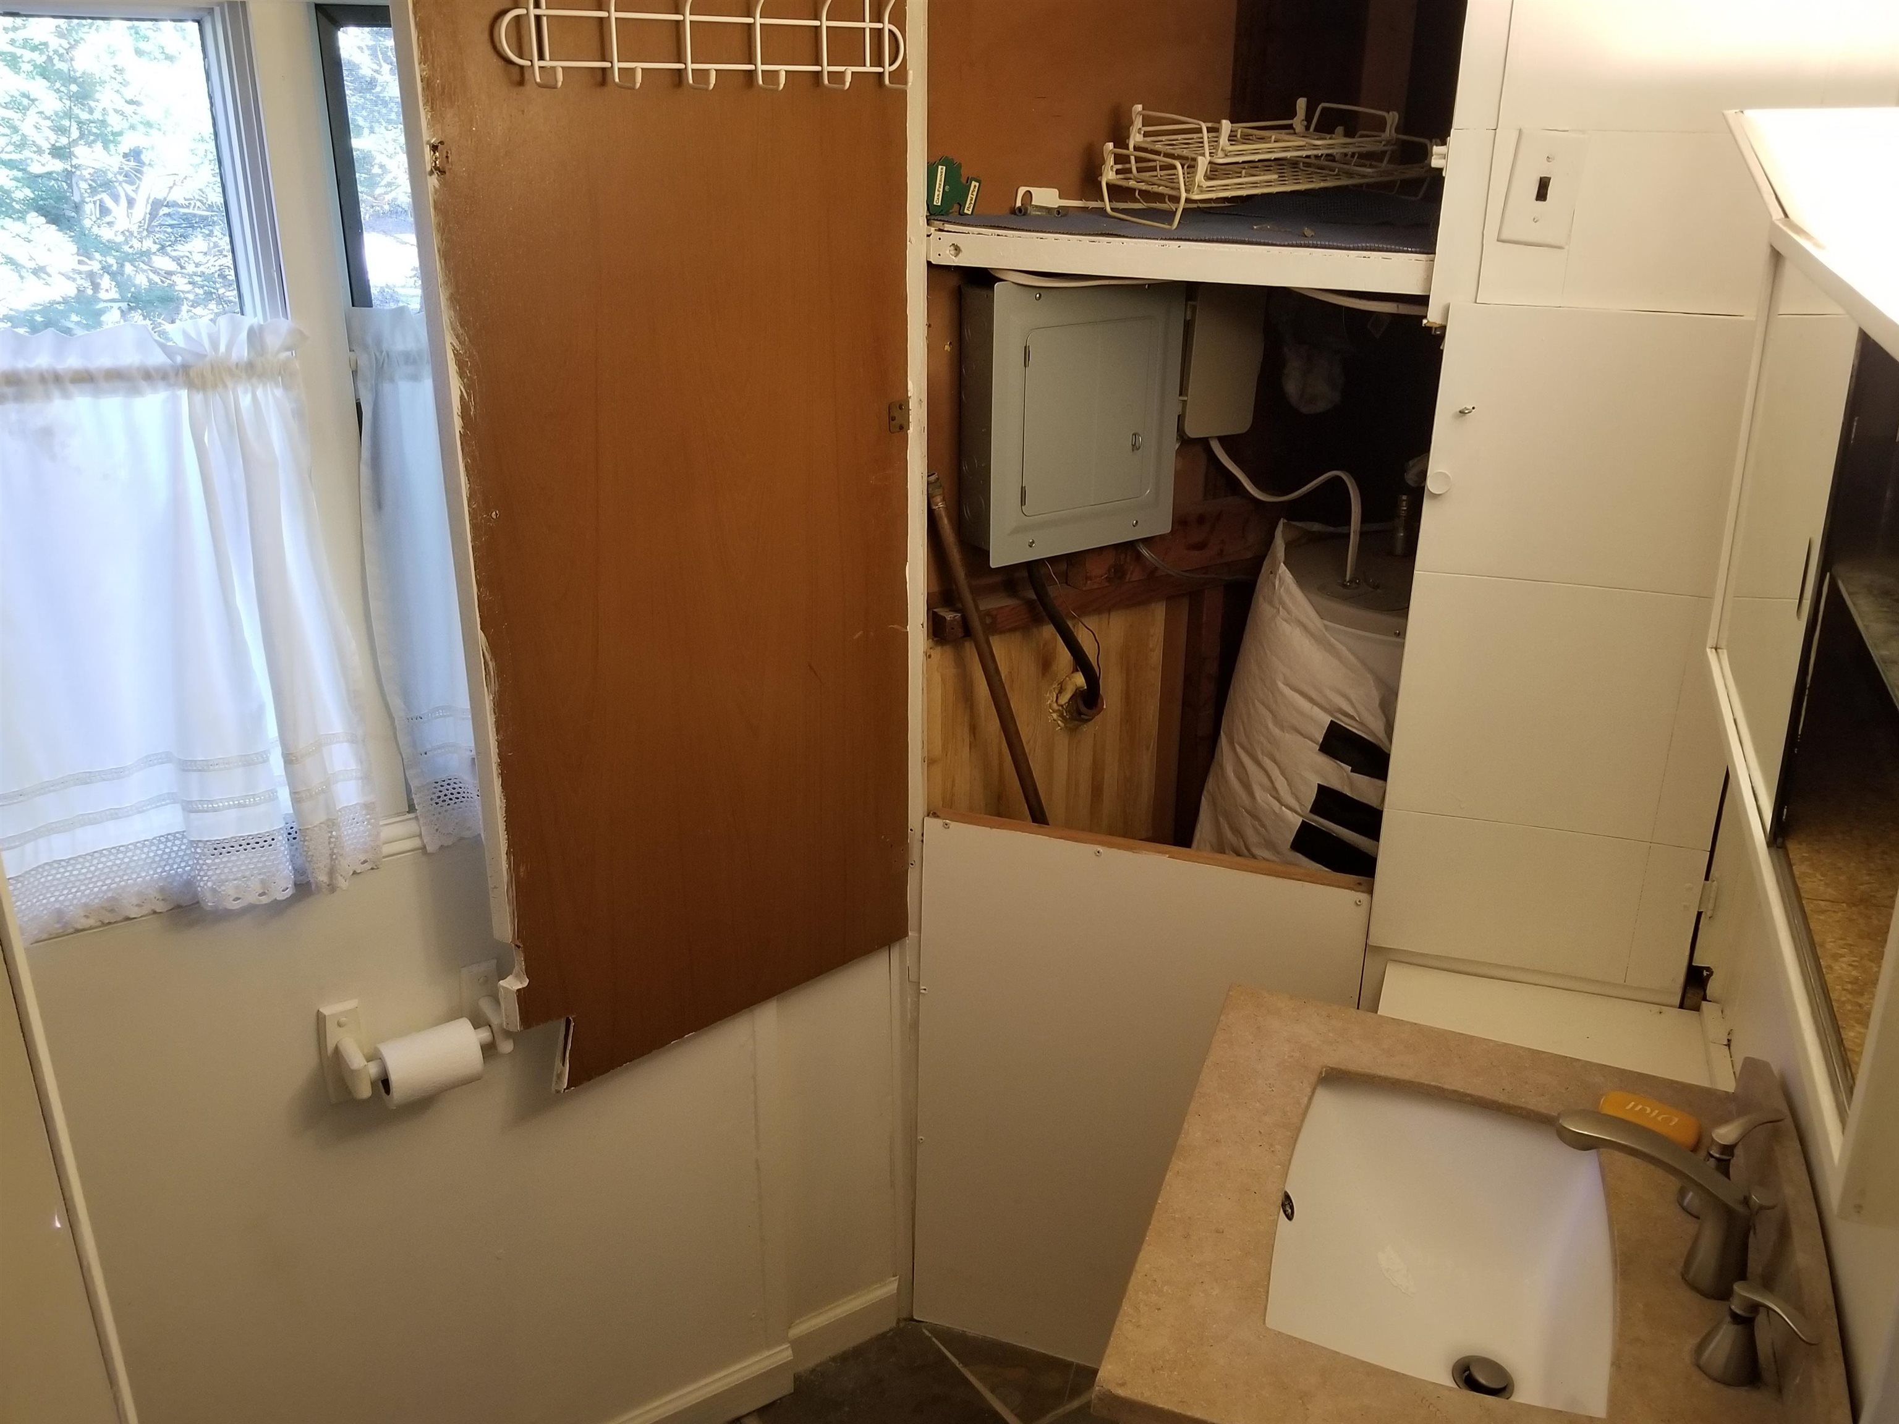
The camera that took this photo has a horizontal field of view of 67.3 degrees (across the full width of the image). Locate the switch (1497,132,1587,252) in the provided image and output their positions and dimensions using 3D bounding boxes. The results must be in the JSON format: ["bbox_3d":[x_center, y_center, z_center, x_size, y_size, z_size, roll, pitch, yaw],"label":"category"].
[{"bbox_3d":[0.629,-0.554,1.512,0.071,0.115,0.015,12,22,18],"label":"switch"}]

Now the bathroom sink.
[{"bbox_3d":[0.455,0.552,1.346,0.305,0.155,0.430,9,21,21],"label":"bathroom sink"}]

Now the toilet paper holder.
[{"bbox_3d":[-0.611,0.394,1.666,0.206,0.124,0.090,-11,23,-31],"label":"toilet paper holder"}]

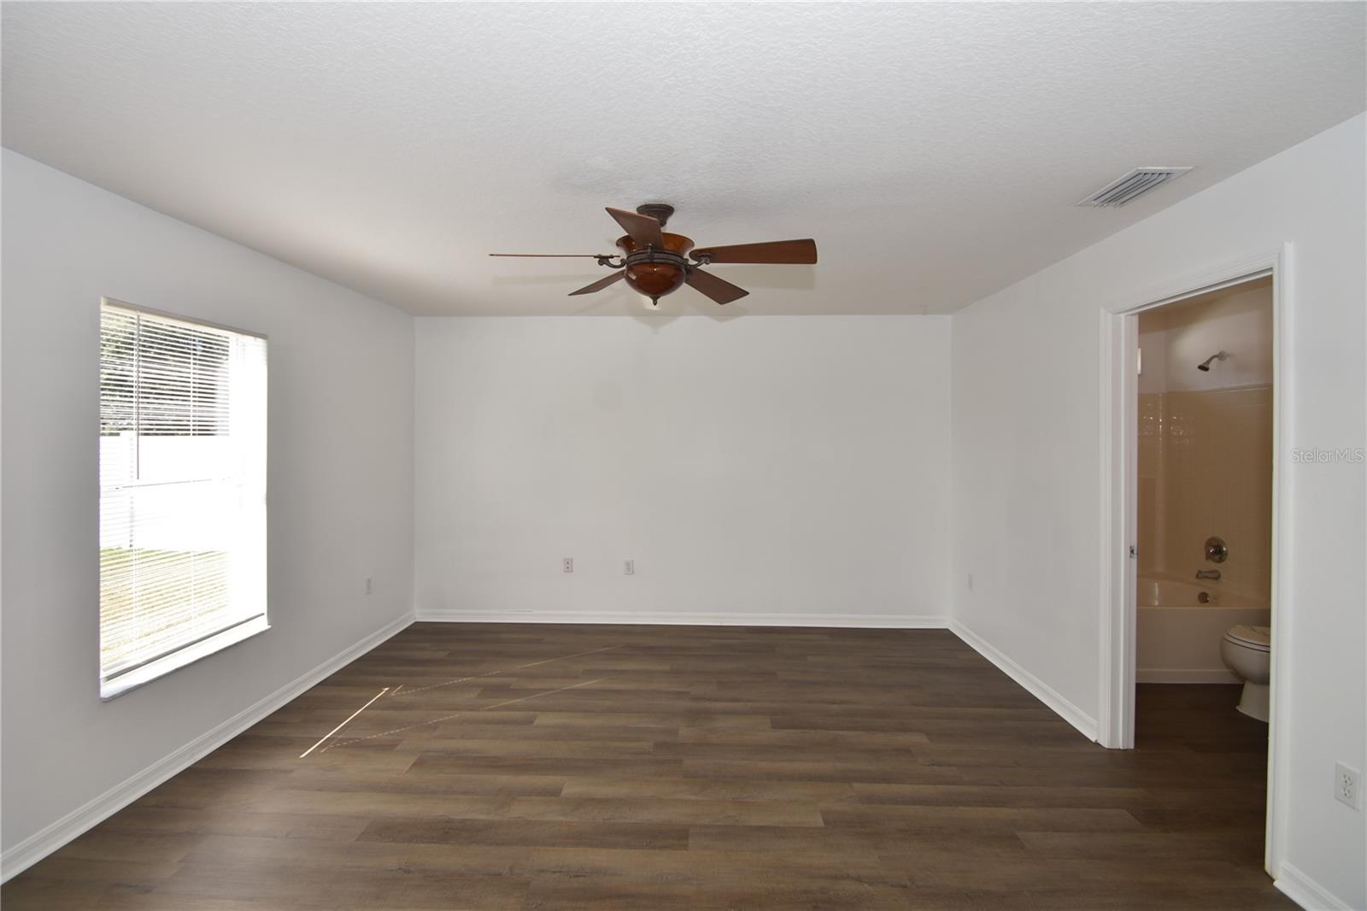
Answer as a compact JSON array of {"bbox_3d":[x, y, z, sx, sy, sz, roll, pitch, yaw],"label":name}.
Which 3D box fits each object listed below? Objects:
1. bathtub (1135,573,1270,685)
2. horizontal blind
[{"bbox_3d":[2.917,1.133,3.928,1.505,0.475,0.935,0,2,2],"label":"bathtub"},{"bbox_3d":[-2.278,0.133,2.636,0.035,1.495,0.830,0,2,2],"label":"horizontal blind"}]

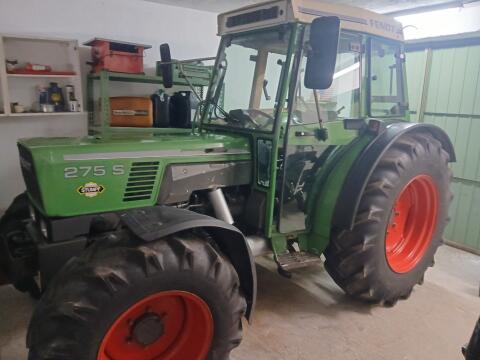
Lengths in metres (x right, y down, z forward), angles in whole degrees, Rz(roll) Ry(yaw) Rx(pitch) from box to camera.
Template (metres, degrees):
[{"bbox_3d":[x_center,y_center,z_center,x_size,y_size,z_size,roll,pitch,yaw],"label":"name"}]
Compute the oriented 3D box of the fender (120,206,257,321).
[{"bbox_3d":[-0.264,0.530,2.071,0.696,0.755,0.343,-8,16,-37],"label":"fender"}]

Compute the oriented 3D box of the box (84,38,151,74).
[{"bbox_3d":[-1.264,-1.247,3.718,0.540,0.285,0.500,-7,15,-32],"label":"box"}]

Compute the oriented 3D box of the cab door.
[{"bbox_3d":[0.666,-0.371,2.845,0.892,1.519,0.078,-8,16,-37],"label":"cab door"}]

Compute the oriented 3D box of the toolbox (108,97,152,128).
[{"bbox_3d":[-1.158,-0.700,3.676,0.455,0.290,0.260,-7,15,-32],"label":"toolbox"}]

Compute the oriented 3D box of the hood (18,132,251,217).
[{"bbox_3d":[-0.659,-0.118,2.498,1.450,0.387,0.578,-8,16,-37],"label":"hood"}]

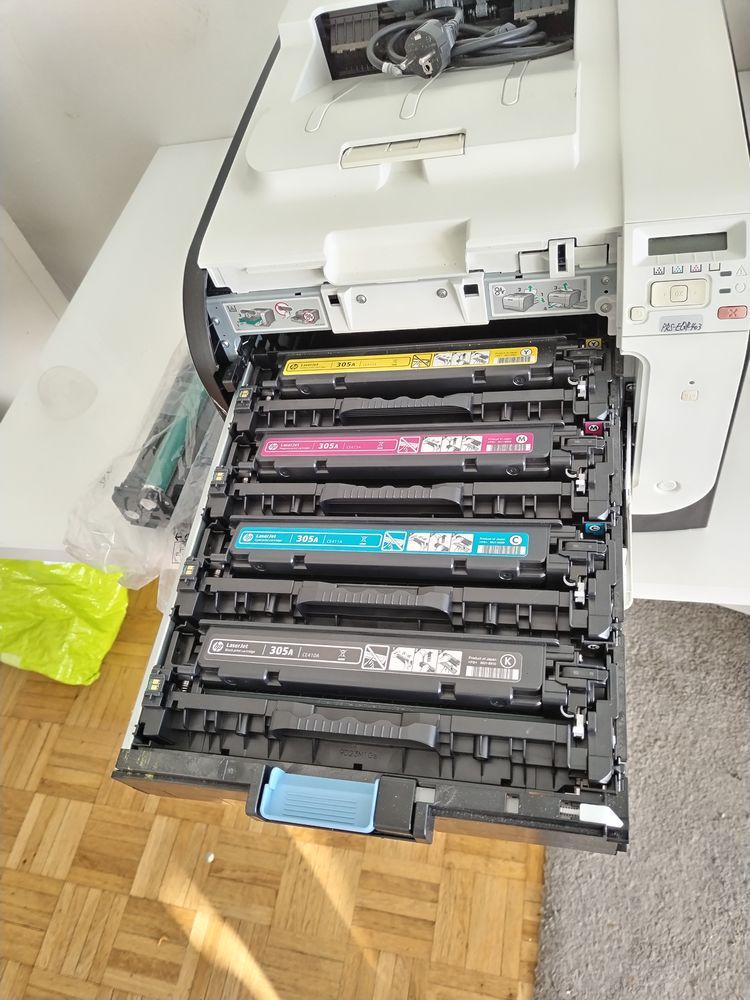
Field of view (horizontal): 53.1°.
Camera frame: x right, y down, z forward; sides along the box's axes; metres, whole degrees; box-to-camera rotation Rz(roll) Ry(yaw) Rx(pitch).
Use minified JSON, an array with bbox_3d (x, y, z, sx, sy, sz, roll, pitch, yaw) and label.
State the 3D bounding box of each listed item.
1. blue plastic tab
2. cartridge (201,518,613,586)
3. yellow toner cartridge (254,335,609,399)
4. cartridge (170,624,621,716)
[{"bbox_3d":[-0.030,0.177,0.445,0.068,0.018,0.030,0,58,16],"label":"blue plastic tab"},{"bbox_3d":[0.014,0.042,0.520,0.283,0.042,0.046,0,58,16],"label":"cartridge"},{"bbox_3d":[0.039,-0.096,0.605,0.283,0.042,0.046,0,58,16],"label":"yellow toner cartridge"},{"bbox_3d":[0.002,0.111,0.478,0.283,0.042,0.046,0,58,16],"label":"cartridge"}]

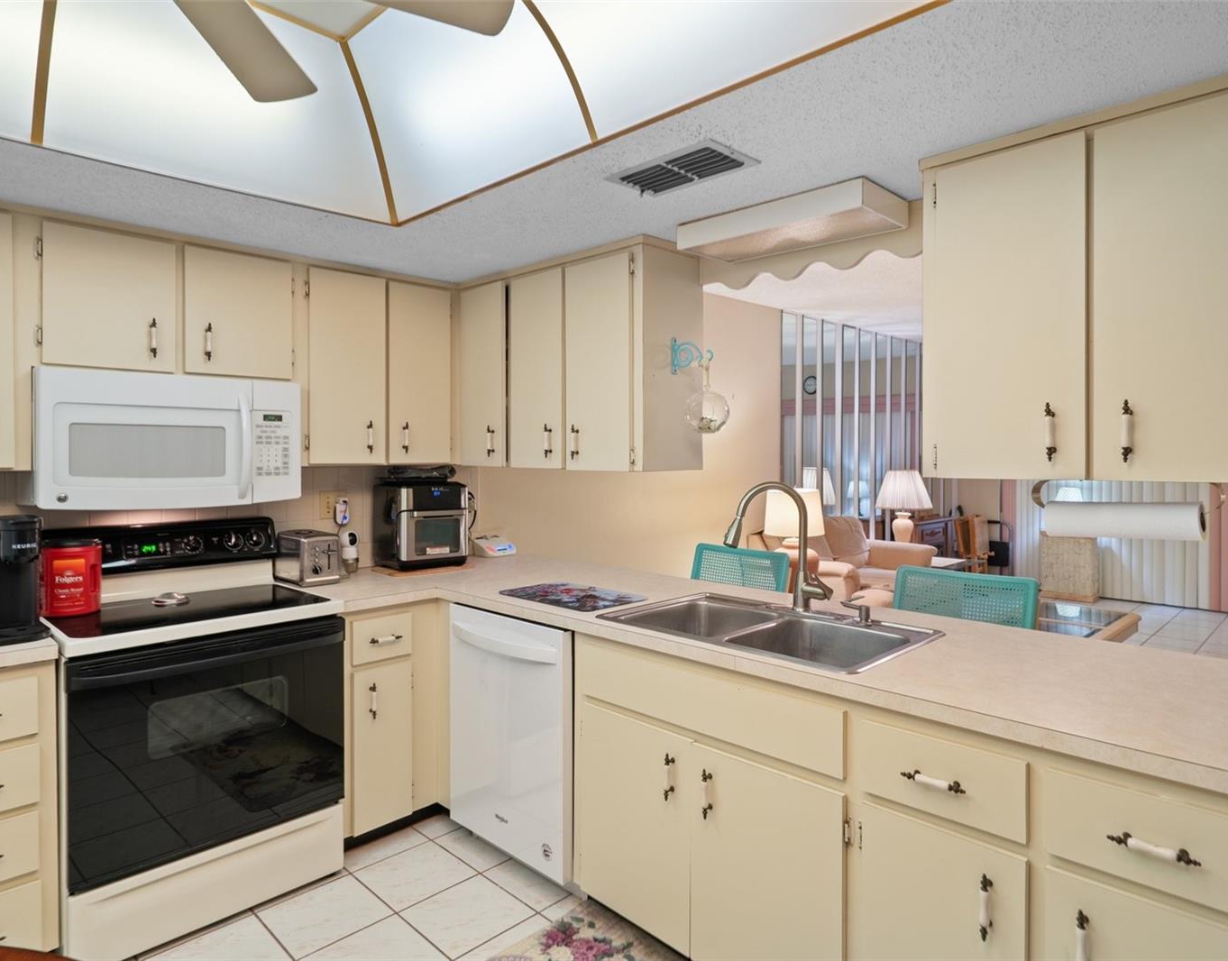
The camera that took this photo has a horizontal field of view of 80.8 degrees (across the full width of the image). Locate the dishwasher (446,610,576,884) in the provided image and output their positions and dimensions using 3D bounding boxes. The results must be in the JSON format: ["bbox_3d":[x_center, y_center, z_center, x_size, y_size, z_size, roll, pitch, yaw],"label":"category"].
[{"bbox_3d":[-0.158,0.841,2.609,0.605,0.797,0.620,2,3,44],"label":"dishwasher"}]

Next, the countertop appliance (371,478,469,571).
[{"bbox_3d":[-0.837,0.184,3.112,0.295,0.355,0.295,-1,3,-37],"label":"countertop appliance"}]

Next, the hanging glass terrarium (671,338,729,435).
[{"bbox_3d":[0.285,-0.320,2.403,0.209,0.327,0.150,1,2,45],"label":"hanging glass terrarium"}]

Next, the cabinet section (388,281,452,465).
[{"bbox_3d":[-0.895,-0.431,3.048,0.320,0.730,0.287,2,2,43],"label":"cabinet section"}]

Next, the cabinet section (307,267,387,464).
[{"bbox_3d":[-1.109,-0.422,2.818,0.320,0.720,0.305,2,2,43],"label":"cabinet section"}]

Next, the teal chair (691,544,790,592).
[{"bbox_3d":[0.386,0.808,2.956,0.480,1.010,0.500,2,3,44],"label":"teal chair"}]

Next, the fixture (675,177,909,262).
[{"bbox_3d":[0.508,-0.746,2.126,0.602,0.075,0.255,2,3,44],"label":"fixture"}]

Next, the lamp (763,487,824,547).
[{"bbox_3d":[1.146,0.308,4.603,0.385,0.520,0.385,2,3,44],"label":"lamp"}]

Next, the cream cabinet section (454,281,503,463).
[{"bbox_3d":[-0.447,-0.428,3.083,0.283,0.735,0.320,2,2,43],"label":"cream cabinet section"}]

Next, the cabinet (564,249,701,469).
[{"bbox_3d":[0.059,-0.411,2.597,0.385,0.745,0.353,2,3,44],"label":"cabinet"}]

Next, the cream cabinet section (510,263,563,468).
[{"bbox_3d":[-0.198,-0.415,2.852,0.297,0.735,0.320,2,2,43],"label":"cream cabinet section"}]

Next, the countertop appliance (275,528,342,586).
[{"bbox_3d":[-1.190,0.297,2.795,0.260,0.185,0.150,2,3,44],"label":"countertop appliance"}]

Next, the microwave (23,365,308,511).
[{"bbox_3d":[-1.512,-0.134,2.442,0.400,0.410,0.757,2,3,44],"label":"microwave"}]

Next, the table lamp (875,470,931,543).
[{"bbox_3d":[2.510,0.242,6.250,0.480,0.680,0.480,2,3,44],"label":"table lamp"}]

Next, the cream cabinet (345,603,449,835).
[{"bbox_3d":[-0.999,0.823,2.786,0.610,0.786,0.365,2,3,44],"label":"cream cabinet"}]

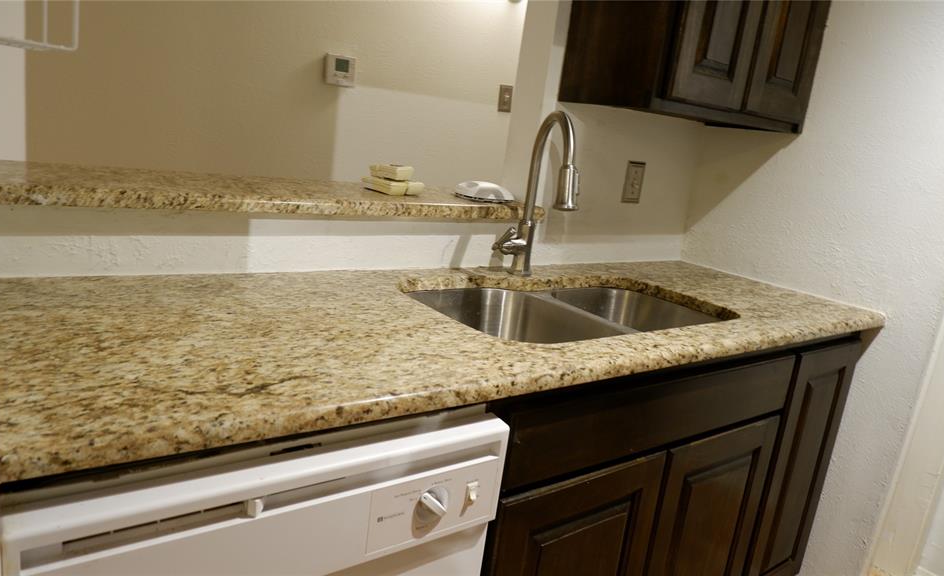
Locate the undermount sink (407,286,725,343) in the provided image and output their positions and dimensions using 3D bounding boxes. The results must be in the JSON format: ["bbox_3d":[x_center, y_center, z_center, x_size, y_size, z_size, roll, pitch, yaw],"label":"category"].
[{"bbox_3d":[0.219,0.150,1.408,0.755,0.200,0.475,-3,16,-35],"label":"undermount sink"}]

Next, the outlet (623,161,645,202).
[{"bbox_3d":[0.484,-0.312,1.853,0.074,0.118,0.008,-3,16,-35],"label":"outlet"}]

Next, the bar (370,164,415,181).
[{"bbox_3d":[-0.203,-0.298,1.623,0.099,0.031,0.059,18,17,39],"label":"bar"}]

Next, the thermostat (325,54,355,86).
[{"bbox_3d":[-0.513,-0.837,2.411,0.114,0.110,0.028,-3,16,-35],"label":"thermostat"}]

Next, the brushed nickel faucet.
[{"bbox_3d":[0.149,-0.211,1.463,0.110,0.397,0.238,3,14,-17],"label":"brushed nickel faucet"}]

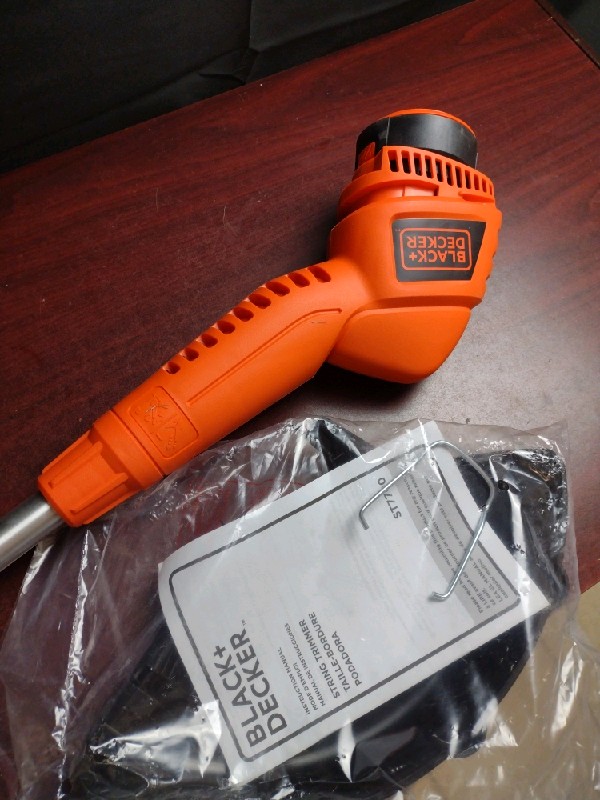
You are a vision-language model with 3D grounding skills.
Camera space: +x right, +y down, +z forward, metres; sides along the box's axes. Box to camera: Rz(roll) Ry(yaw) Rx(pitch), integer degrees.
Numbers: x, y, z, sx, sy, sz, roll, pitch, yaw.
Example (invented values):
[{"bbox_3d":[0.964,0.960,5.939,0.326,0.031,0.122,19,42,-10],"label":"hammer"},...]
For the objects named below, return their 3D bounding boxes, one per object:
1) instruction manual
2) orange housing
[{"bbox_3d":[0.030,0.119,0.405,0.218,0.008,0.142,-26,64,-7],"label":"instruction manual"},{"bbox_3d":[0.002,-0.059,0.440,0.416,0.125,0.177,-39,71,-14],"label":"orange housing"}]

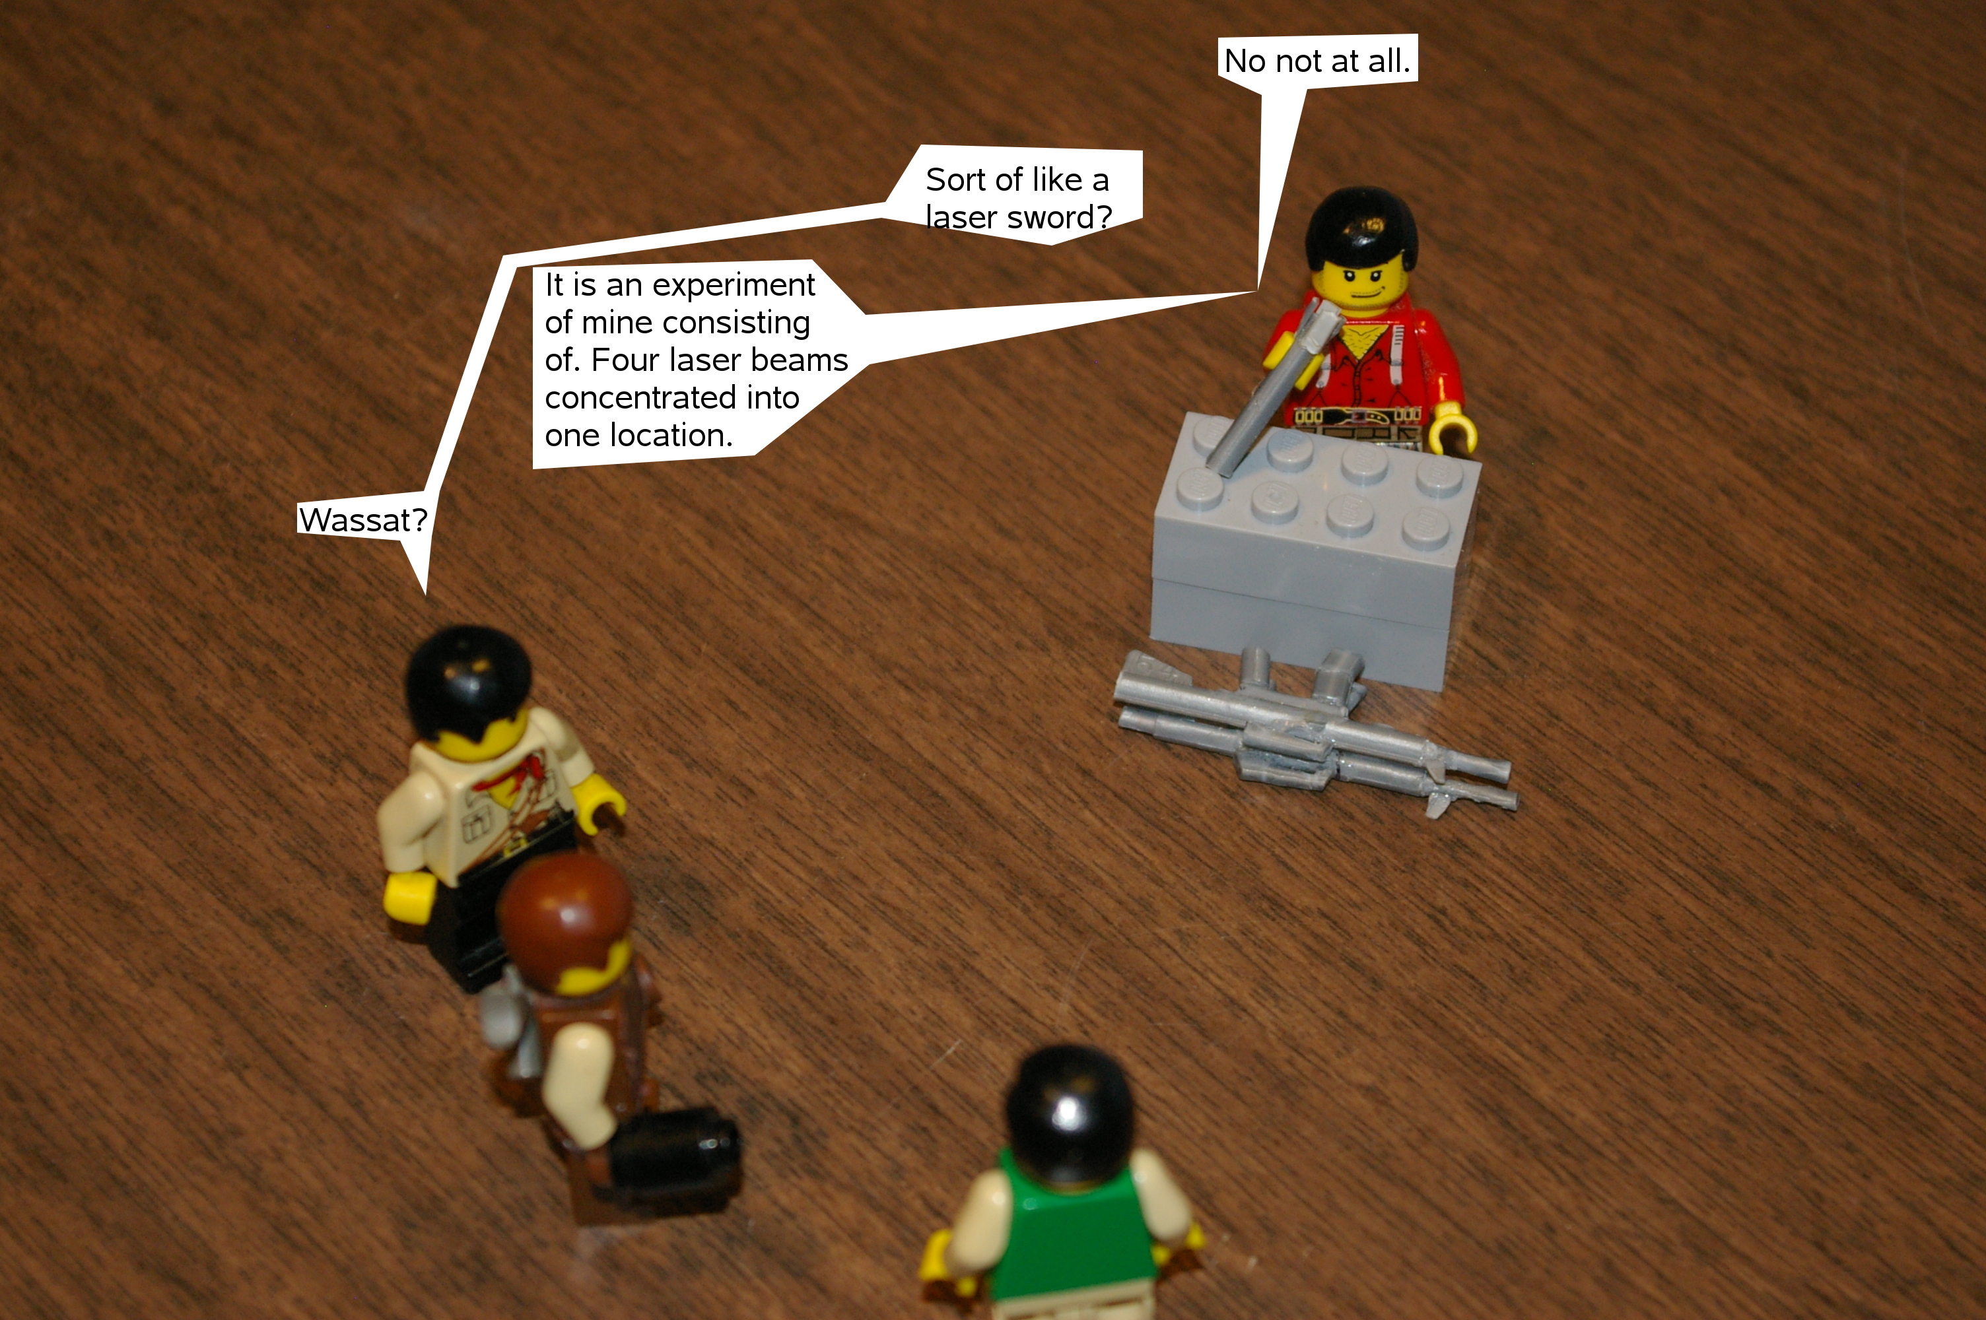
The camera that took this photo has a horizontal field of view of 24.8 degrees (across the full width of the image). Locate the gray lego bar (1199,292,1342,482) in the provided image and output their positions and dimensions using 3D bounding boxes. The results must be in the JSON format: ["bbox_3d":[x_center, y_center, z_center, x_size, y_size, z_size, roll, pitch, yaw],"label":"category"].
[{"bbox_3d":[0.029,-0.028,0.472,0.004,0.021,0.004,34,13,1],"label":"gray lego bar"}]

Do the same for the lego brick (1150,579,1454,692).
[{"bbox_3d":[0.034,-0.009,0.486,0.032,0.010,0.016,10,49,9],"label":"lego brick"}]

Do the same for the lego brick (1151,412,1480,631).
[{"bbox_3d":[0.034,-0.015,0.478,0.032,0.011,0.016,10,49,9],"label":"lego brick"}]

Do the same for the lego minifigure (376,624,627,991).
[{"bbox_3d":[-0.049,0.013,0.445,0.025,0.041,0.013,-31,55,-25],"label":"lego minifigure"}]

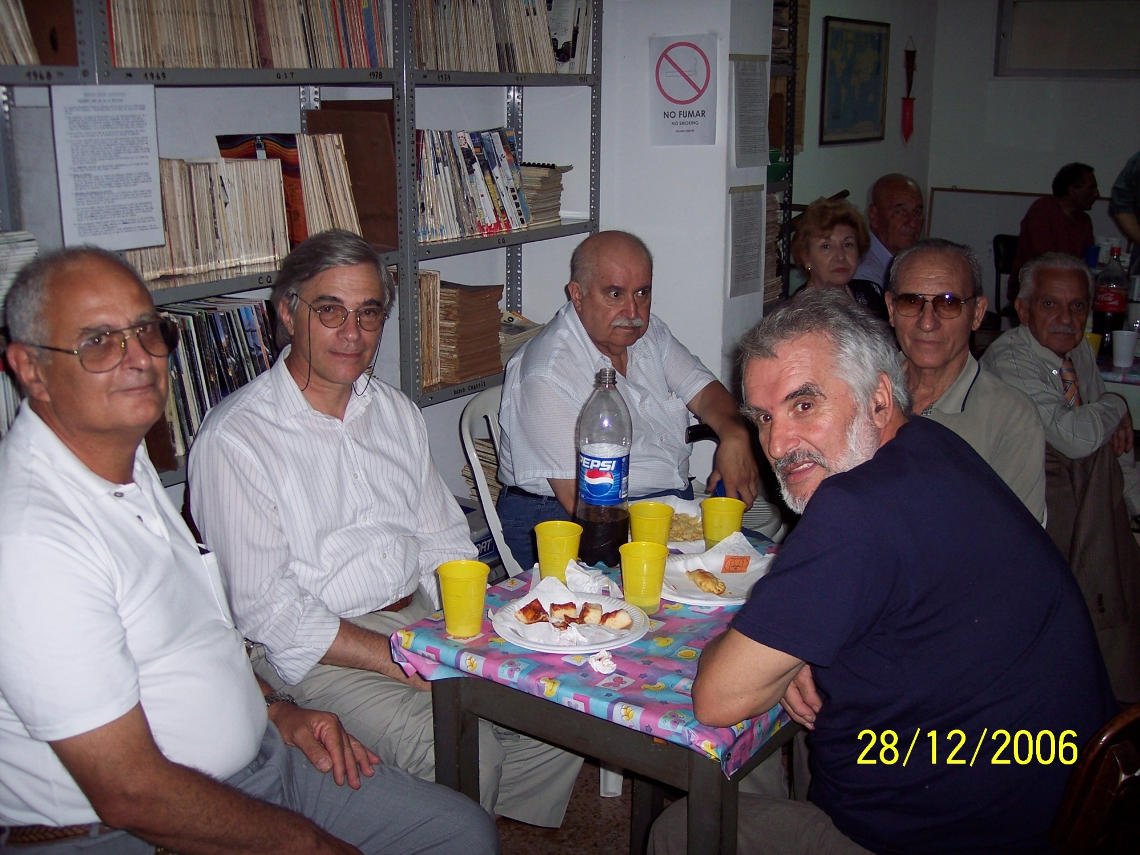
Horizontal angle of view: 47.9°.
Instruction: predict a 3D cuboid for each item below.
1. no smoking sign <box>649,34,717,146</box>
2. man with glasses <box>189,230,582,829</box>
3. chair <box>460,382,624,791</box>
[{"bbox_3d":[0.315,-0.939,3.589,0.210,0.297,0.005,10,18,33],"label":"no smoking sign"},{"bbox_3d":[-0.220,0.336,2.028,0.680,1.265,0.590,12,19,35],"label":"man with glasses"},{"bbox_3d":[0.089,0.306,2.954,0.460,0.830,0.530,-13,20,-40],"label":"chair"}]

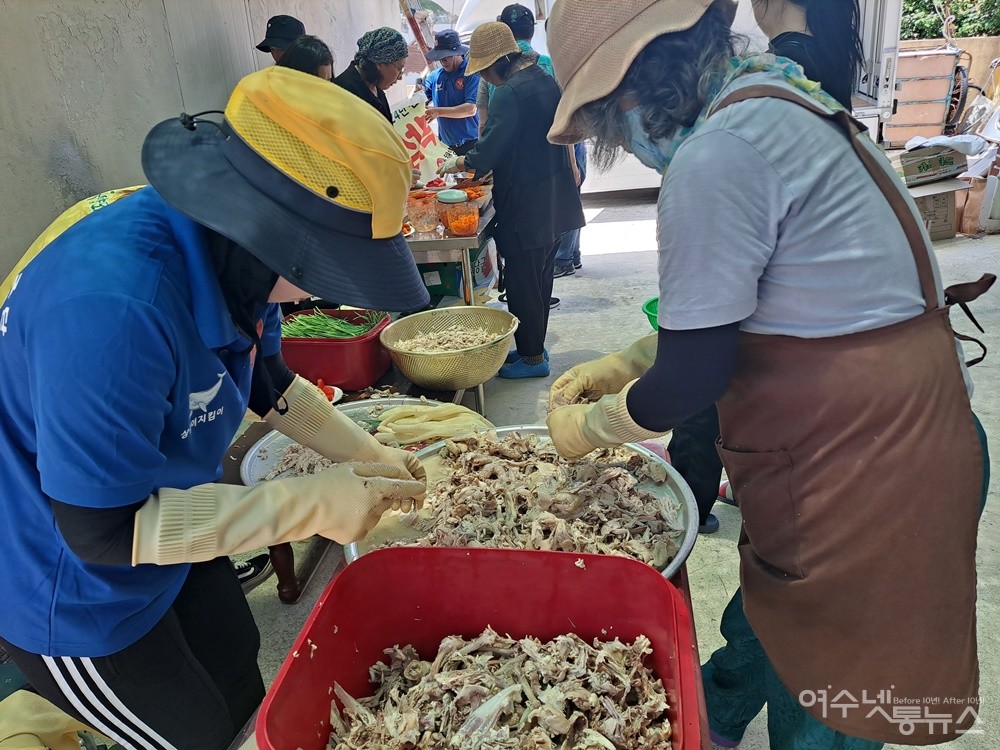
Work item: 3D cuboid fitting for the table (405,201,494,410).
[{"bbox_3d":[-0.337,-0.372,3.441,0.620,0.770,1.450,-3,19,3],"label":"table"}]

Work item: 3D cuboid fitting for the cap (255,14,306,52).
[{"bbox_3d":[-1.042,-1.669,3.400,0.310,0.160,0.280,-10,19,-17],"label":"cap"}]

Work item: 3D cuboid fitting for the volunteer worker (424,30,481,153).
[{"bbox_3d":[-0.285,-1.250,4.500,0.480,1.750,0.420,6,21,28],"label":"volunteer worker"}]

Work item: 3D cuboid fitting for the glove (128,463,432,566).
[{"bbox_3d":[-0.285,0.181,0.920,0.355,0.110,0.105,-7,19,-10],"label":"glove"}]

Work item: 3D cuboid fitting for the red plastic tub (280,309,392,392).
[{"bbox_3d":[-0.530,-0.075,2.155,0.400,0.180,0.420,-5,19,0],"label":"red plastic tub"}]

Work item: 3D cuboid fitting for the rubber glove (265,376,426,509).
[{"bbox_3d":[-0.237,0.098,1.070,0.325,0.110,0.105,22,31,37],"label":"rubber glove"}]

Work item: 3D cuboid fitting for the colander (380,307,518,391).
[{"bbox_3d":[-0.136,-0.055,2.000,0.390,0.155,0.390,-6,21,1],"label":"colander"}]

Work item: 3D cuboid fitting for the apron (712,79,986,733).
[{"bbox_3d":[0.495,0.045,0.990,0.350,0.840,0.400,3,20,21],"label":"apron"}]

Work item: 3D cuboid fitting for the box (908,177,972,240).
[{"bbox_3d":[3.720,-1.410,6.180,0.520,0.400,0.400,-10,19,-17],"label":"box"}]

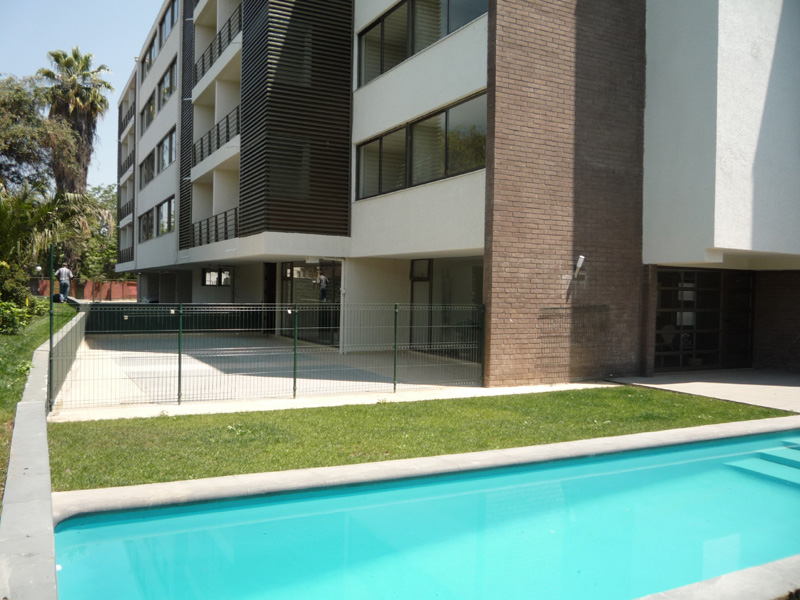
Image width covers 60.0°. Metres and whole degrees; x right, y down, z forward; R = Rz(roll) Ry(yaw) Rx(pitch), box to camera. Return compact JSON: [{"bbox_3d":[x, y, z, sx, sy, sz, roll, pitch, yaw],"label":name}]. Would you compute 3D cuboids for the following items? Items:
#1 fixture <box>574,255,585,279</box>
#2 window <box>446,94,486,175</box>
[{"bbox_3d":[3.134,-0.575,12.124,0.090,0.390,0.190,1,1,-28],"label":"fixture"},{"bbox_3d":[1.166,-2.864,12.121,0.060,1.191,1.361,1,1,-28],"label":"window"}]

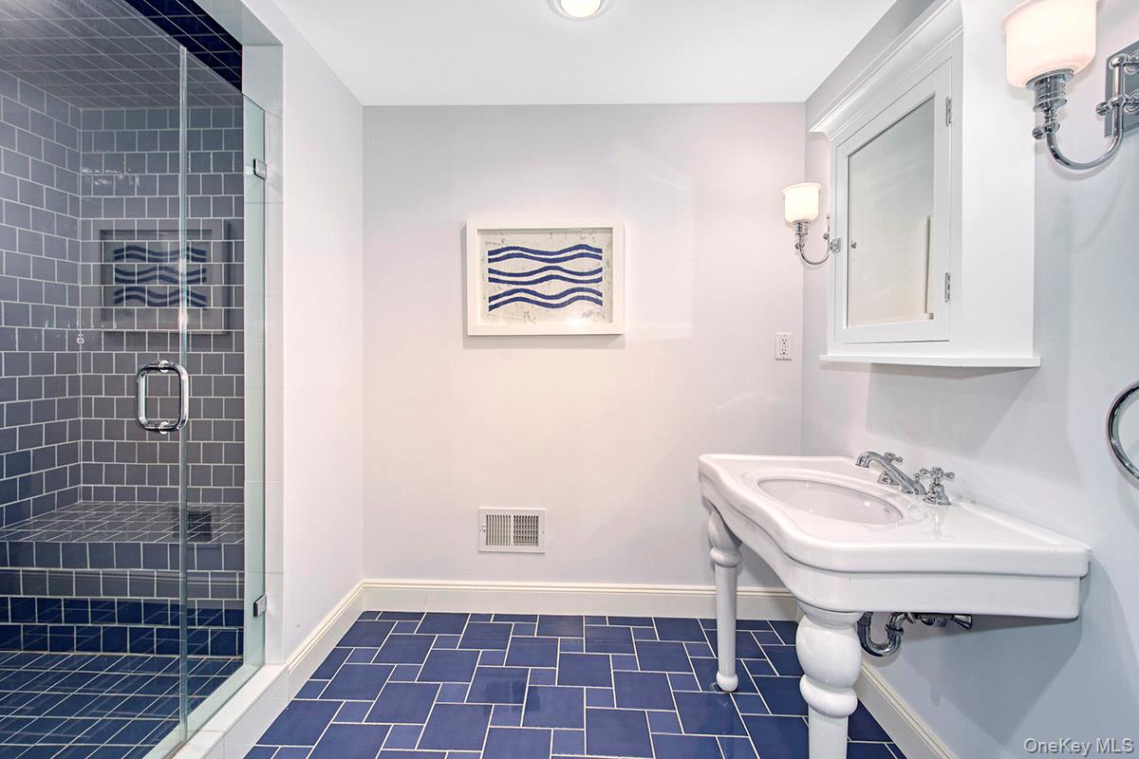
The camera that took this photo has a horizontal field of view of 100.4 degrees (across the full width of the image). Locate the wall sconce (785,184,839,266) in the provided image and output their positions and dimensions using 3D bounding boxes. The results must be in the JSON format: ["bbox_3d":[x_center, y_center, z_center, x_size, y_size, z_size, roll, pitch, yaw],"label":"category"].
[{"bbox_3d":[0.896,-0.554,1.705,0.220,0.285,0.125,1,1,2],"label":"wall sconce"}]

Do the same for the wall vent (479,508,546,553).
[{"bbox_3d":[-0.253,0.668,2.106,0.295,0.200,0.016,1,1,2],"label":"wall vent"}]

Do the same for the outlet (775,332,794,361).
[{"bbox_3d":[0.928,-0.142,2.054,0.074,0.116,0.009,1,1,2],"label":"outlet"}]

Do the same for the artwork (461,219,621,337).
[{"bbox_3d":[-0.103,-0.437,2.062,0.679,0.497,0.038,1,1,2],"label":"artwork"}]

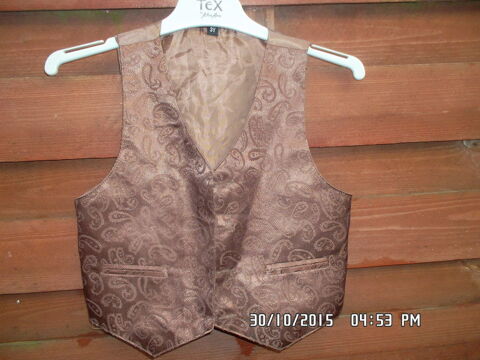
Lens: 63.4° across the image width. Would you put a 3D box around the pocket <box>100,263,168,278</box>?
[{"bbox_3d":[-0.123,0.106,0.453,0.077,0.013,0.006,3,11,-1],"label":"pocket"}]

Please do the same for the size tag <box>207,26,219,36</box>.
[{"bbox_3d":[-0.029,-0.162,0.420,0.011,0.011,0.002,-3,11,-5],"label":"size tag"}]

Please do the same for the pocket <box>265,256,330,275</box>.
[{"bbox_3d":[0.070,0.105,0.471,0.080,0.013,0.006,-4,12,-10],"label":"pocket"}]

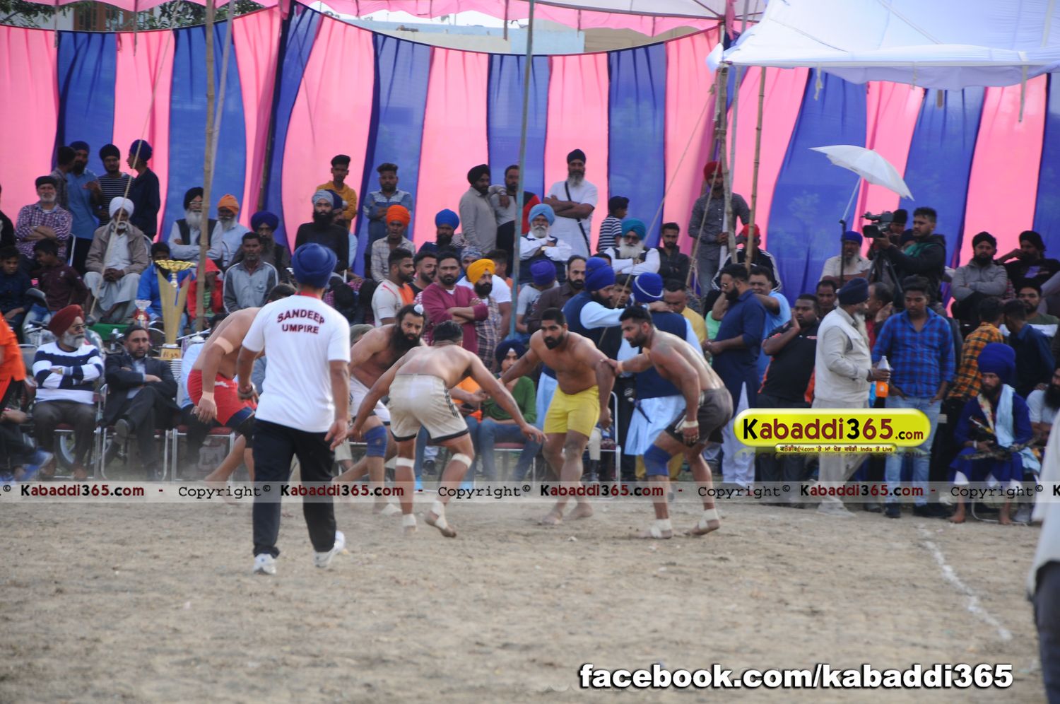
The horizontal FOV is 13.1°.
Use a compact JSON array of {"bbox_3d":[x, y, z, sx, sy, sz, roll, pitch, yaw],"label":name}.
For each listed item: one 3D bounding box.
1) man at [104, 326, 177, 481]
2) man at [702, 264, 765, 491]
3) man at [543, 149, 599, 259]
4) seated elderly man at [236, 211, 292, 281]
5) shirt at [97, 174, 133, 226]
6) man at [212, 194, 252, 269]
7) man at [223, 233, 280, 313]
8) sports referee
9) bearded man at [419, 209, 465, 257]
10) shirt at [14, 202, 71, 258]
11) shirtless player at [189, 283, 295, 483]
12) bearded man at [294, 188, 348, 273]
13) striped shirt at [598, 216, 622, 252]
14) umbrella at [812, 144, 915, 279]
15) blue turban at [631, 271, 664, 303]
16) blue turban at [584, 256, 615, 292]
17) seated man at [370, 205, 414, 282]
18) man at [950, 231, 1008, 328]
[{"bbox_3d":[-3.055,0.386,36.200,0.600,1.220,0.880,2,1,-7],"label":"man"},{"bbox_3d":[1.607,0.206,36.500,0.420,1.807,0.520,1,1,-21],"label":"man"},{"bbox_3d":[0.372,-1.040,44.011,0.520,1.780,0.360,2,1,5],"label":"man"},{"bbox_3d":[-2.611,-0.739,45.000,0.570,1.300,0.750,2,1,-3],"label":"seated elderly man"},{"bbox_3d":[-4.211,-1.496,47.000,0.460,0.660,0.260,2,1,-3],"label":"shirt"},{"bbox_3d":[-2.888,-0.854,44.008,0.520,1.300,0.720,2,1,14],"label":"man"},{"bbox_3d":[-2.577,-0.548,42.700,0.530,1.170,0.720,2,1,0],"label":"man"},{"bbox_3d":[-1.298,0.312,25.400,0.620,1.822,0.460,2,1,7],"label":"sports referee"},{"bbox_3d":[-0.879,-0.796,46.000,0.550,1.260,0.780,2,1,-3],"label":"bearded man"},{"bbox_3d":[-4.542,-1.121,43.100,0.540,0.580,0.360,2,1,-6],"label":"shirt"},{"bbox_3d":[-2.076,0.306,33.500,0.800,1.604,0.650,2,1,38],"label":"shirtless player"},{"bbox_3d":[-2.030,-0.940,45.000,0.550,1.300,0.780,2,1,-2],"label":"bearded man"},{"bbox_3d":[0.834,-1.156,47.200,0.210,0.490,0.350,2,1,-37],"label":"striped shirt"},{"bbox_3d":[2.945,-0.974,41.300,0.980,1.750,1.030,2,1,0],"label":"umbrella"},{"bbox_3d":[0.912,-0.504,35.800,0.235,0.235,0.250,2,1,-34],"label":"blue turban"},{"bbox_3d":[0.551,-0.620,36.600,0.250,0.270,0.230,2,1,18],"label":"blue turban"},{"bbox_3d":[-1.395,-0.859,46.700,0.480,1.280,0.720,2,1,-3],"label":"seated man"},{"bbox_3d":[4.505,-0.619,46.300,0.570,1.250,0.750,3,1,5],"label":"man"}]

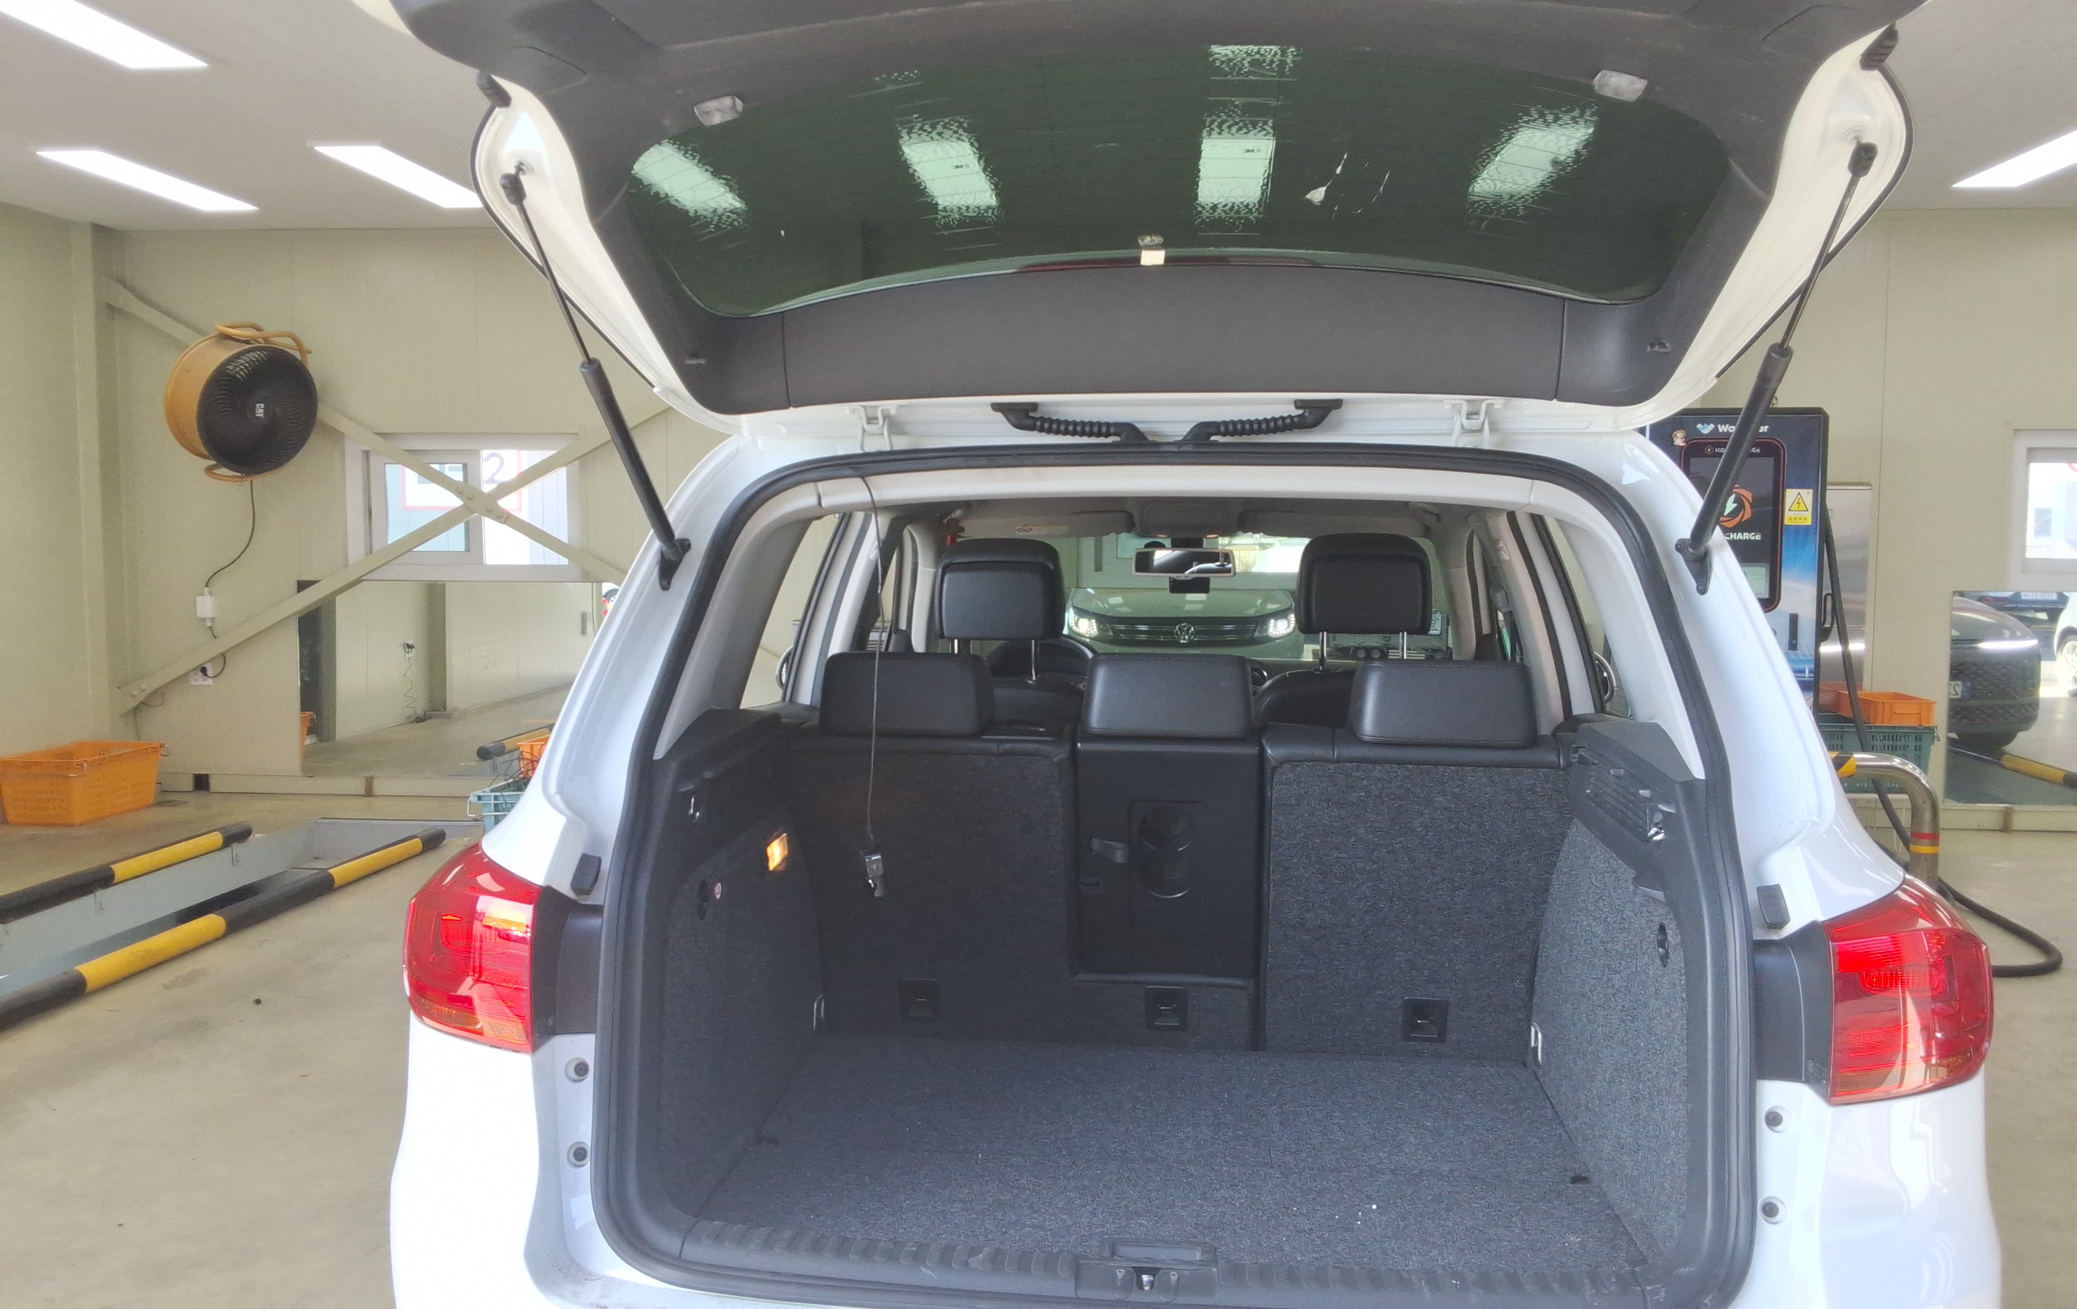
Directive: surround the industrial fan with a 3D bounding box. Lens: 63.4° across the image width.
[{"bbox_3d":[-3.988,-1.258,8.401,0.400,0.730,0.670,12,11,38],"label":"industrial fan"}]

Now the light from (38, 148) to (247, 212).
[{"bbox_3d":[-3.996,-2.139,7.613,0.305,0.040,1.265,1,4,4],"label":"light"}]

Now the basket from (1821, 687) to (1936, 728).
[{"bbox_3d":[3.719,0.239,7.377,0.275,0.105,0.420,1,4,6],"label":"basket"}]

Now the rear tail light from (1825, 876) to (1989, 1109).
[{"bbox_3d":[0.862,0.331,1.700,0.185,0.210,0.200,1,4,6],"label":"rear tail light"}]

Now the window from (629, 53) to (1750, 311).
[{"bbox_3d":[0.119,-0.443,1.615,1.040,0.080,0.420,1,-13,6],"label":"window"}]

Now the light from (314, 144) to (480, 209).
[{"bbox_3d":[-2.802,-2.129,7.529,0.305,0.040,1.265,1,4,4],"label":"light"}]

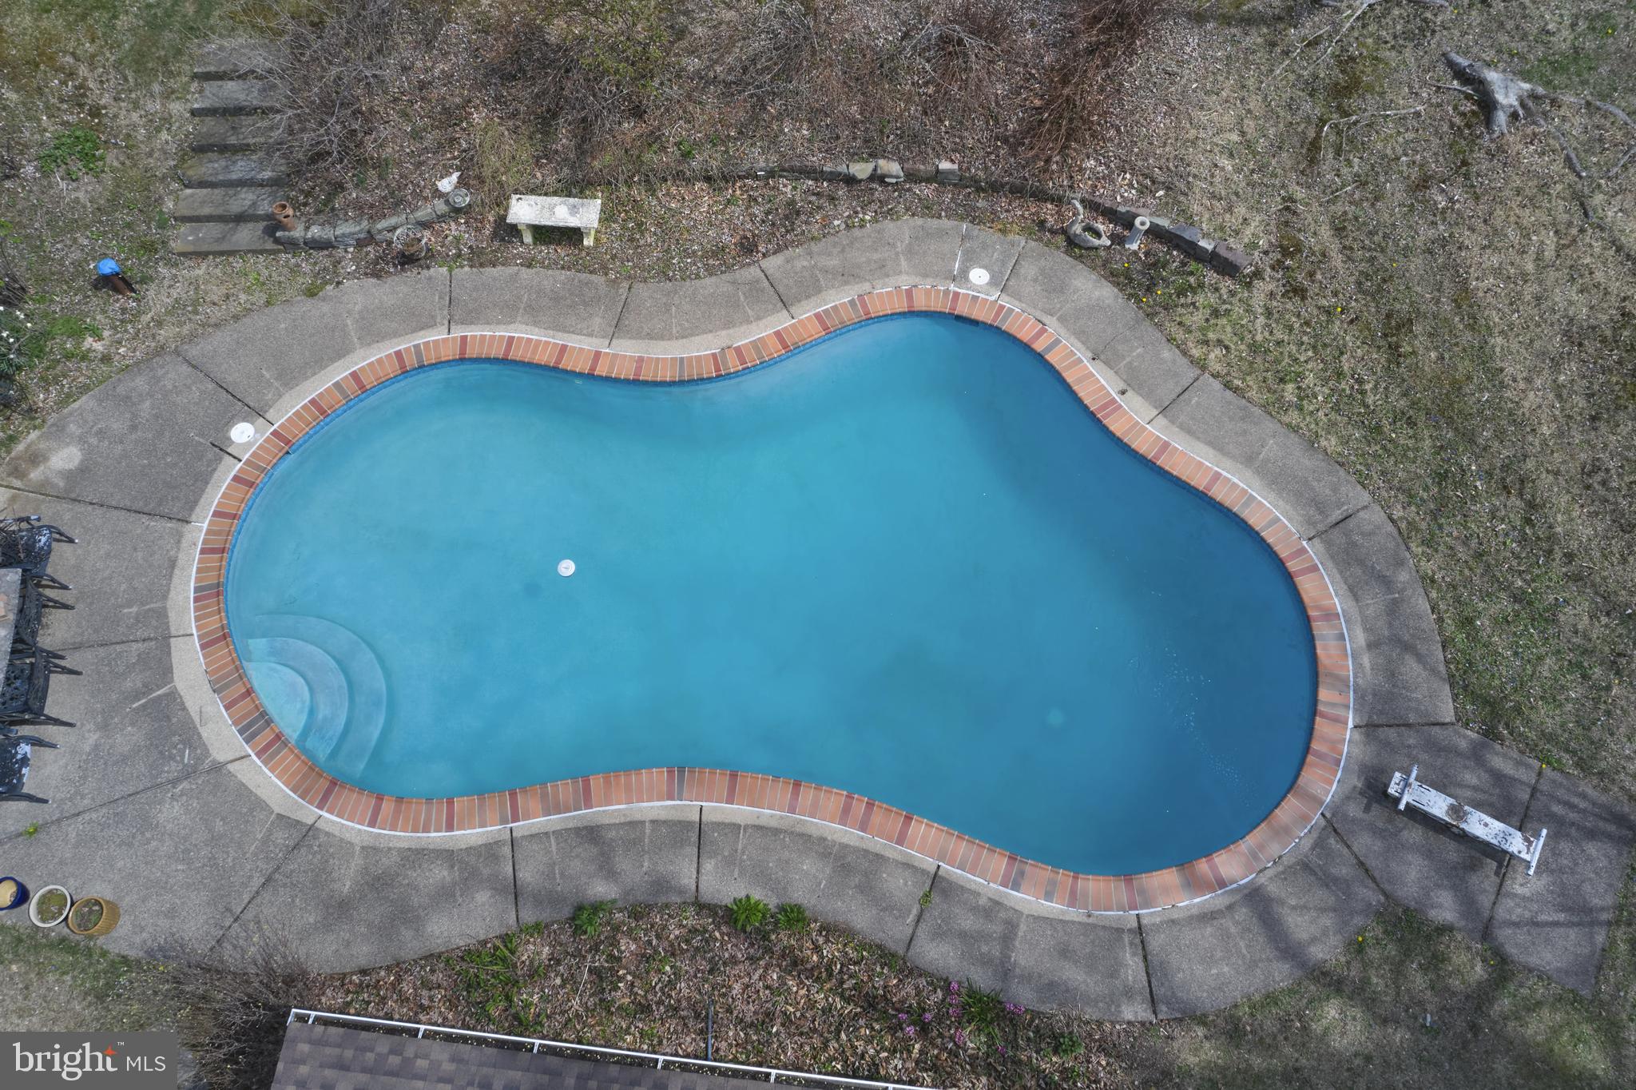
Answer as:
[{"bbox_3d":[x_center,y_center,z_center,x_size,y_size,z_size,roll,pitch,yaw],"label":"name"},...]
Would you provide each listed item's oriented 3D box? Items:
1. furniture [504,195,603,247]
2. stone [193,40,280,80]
[{"bbox_3d":[-3.037,-3.777,14.869,1.060,0.410,0.380,4,65,3],"label":"furniture"},{"bbox_3d":[-6.939,-5.861,15.434,1.120,0.144,0.480,0,65,1],"label":"stone"}]

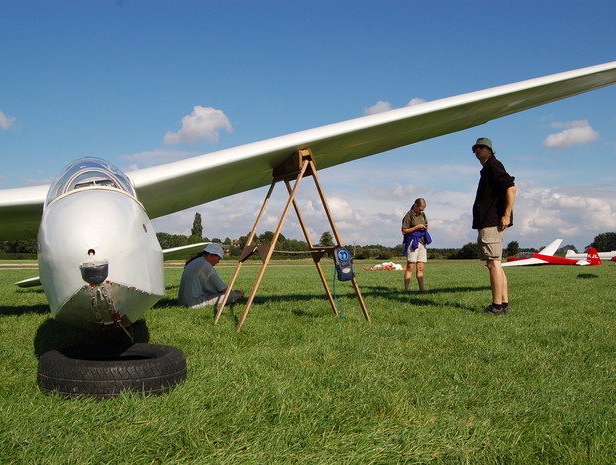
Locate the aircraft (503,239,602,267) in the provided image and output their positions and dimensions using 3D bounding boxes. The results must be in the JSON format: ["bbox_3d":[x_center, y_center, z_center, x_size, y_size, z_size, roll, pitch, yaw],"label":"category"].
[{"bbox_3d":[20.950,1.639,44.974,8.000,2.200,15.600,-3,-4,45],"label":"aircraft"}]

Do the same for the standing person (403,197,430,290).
[{"bbox_3d":[1.845,0.206,9.001,0.470,1.620,0.400,2,-3,-30],"label":"standing person"}]

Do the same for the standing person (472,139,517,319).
[{"bbox_3d":[1.942,-0.074,5.470,0.420,1.810,0.520,2,-3,-28],"label":"standing person"}]

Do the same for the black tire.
[{"bbox_3d":[-0.825,0.587,2.214,0.595,0.168,0.595,0,-3,0],"label":"black tire"}]

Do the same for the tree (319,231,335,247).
[{"bbox_3d":[7.971,5.861,219.980,6.300,11.400,6.300,0,-3,0],"label":"tree"}]

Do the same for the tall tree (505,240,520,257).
[{"bbox_3d":[86.003,7.658,219.891,5.500,7.800,5.500,0,-3,0],"label":"tall tree"}]

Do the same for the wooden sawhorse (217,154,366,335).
[{"bbox_3d":[-0.125,0.054,4.623,1.290,1.470,0.650,2,-3,-29],"label":"wooden sawhorse"}]

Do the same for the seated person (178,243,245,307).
[{"bbox_3d":[-1.119,0.488,6.003,0.780,0.750,0.580,1,-3,-18],"label":"seated person"}]

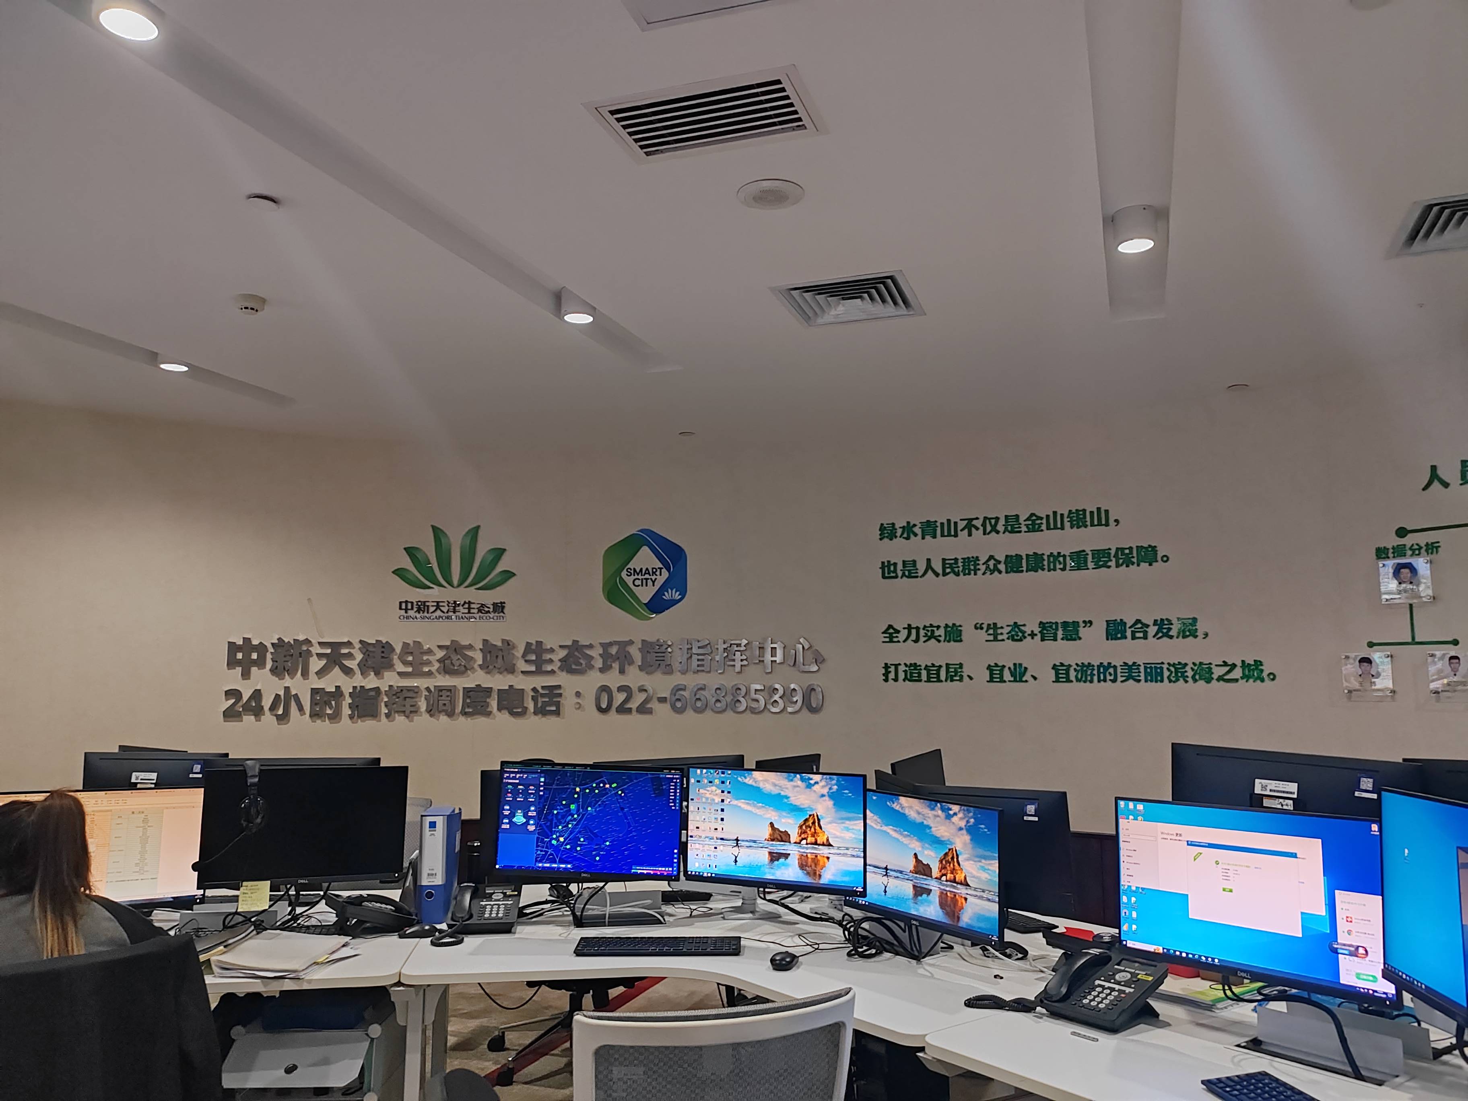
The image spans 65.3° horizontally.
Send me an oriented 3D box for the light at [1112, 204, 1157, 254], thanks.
[{"bbox_3d":[1.293,-1.033,3.688,0.130,0.110,0.130,-2,-7,19],"label":"light"}]

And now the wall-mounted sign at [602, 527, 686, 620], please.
[{"bbox_3d":[-0.530,0.144,6.846,0.507,0.550,0.030,-1,-6,3],"label":"wall-mounted sign"}]

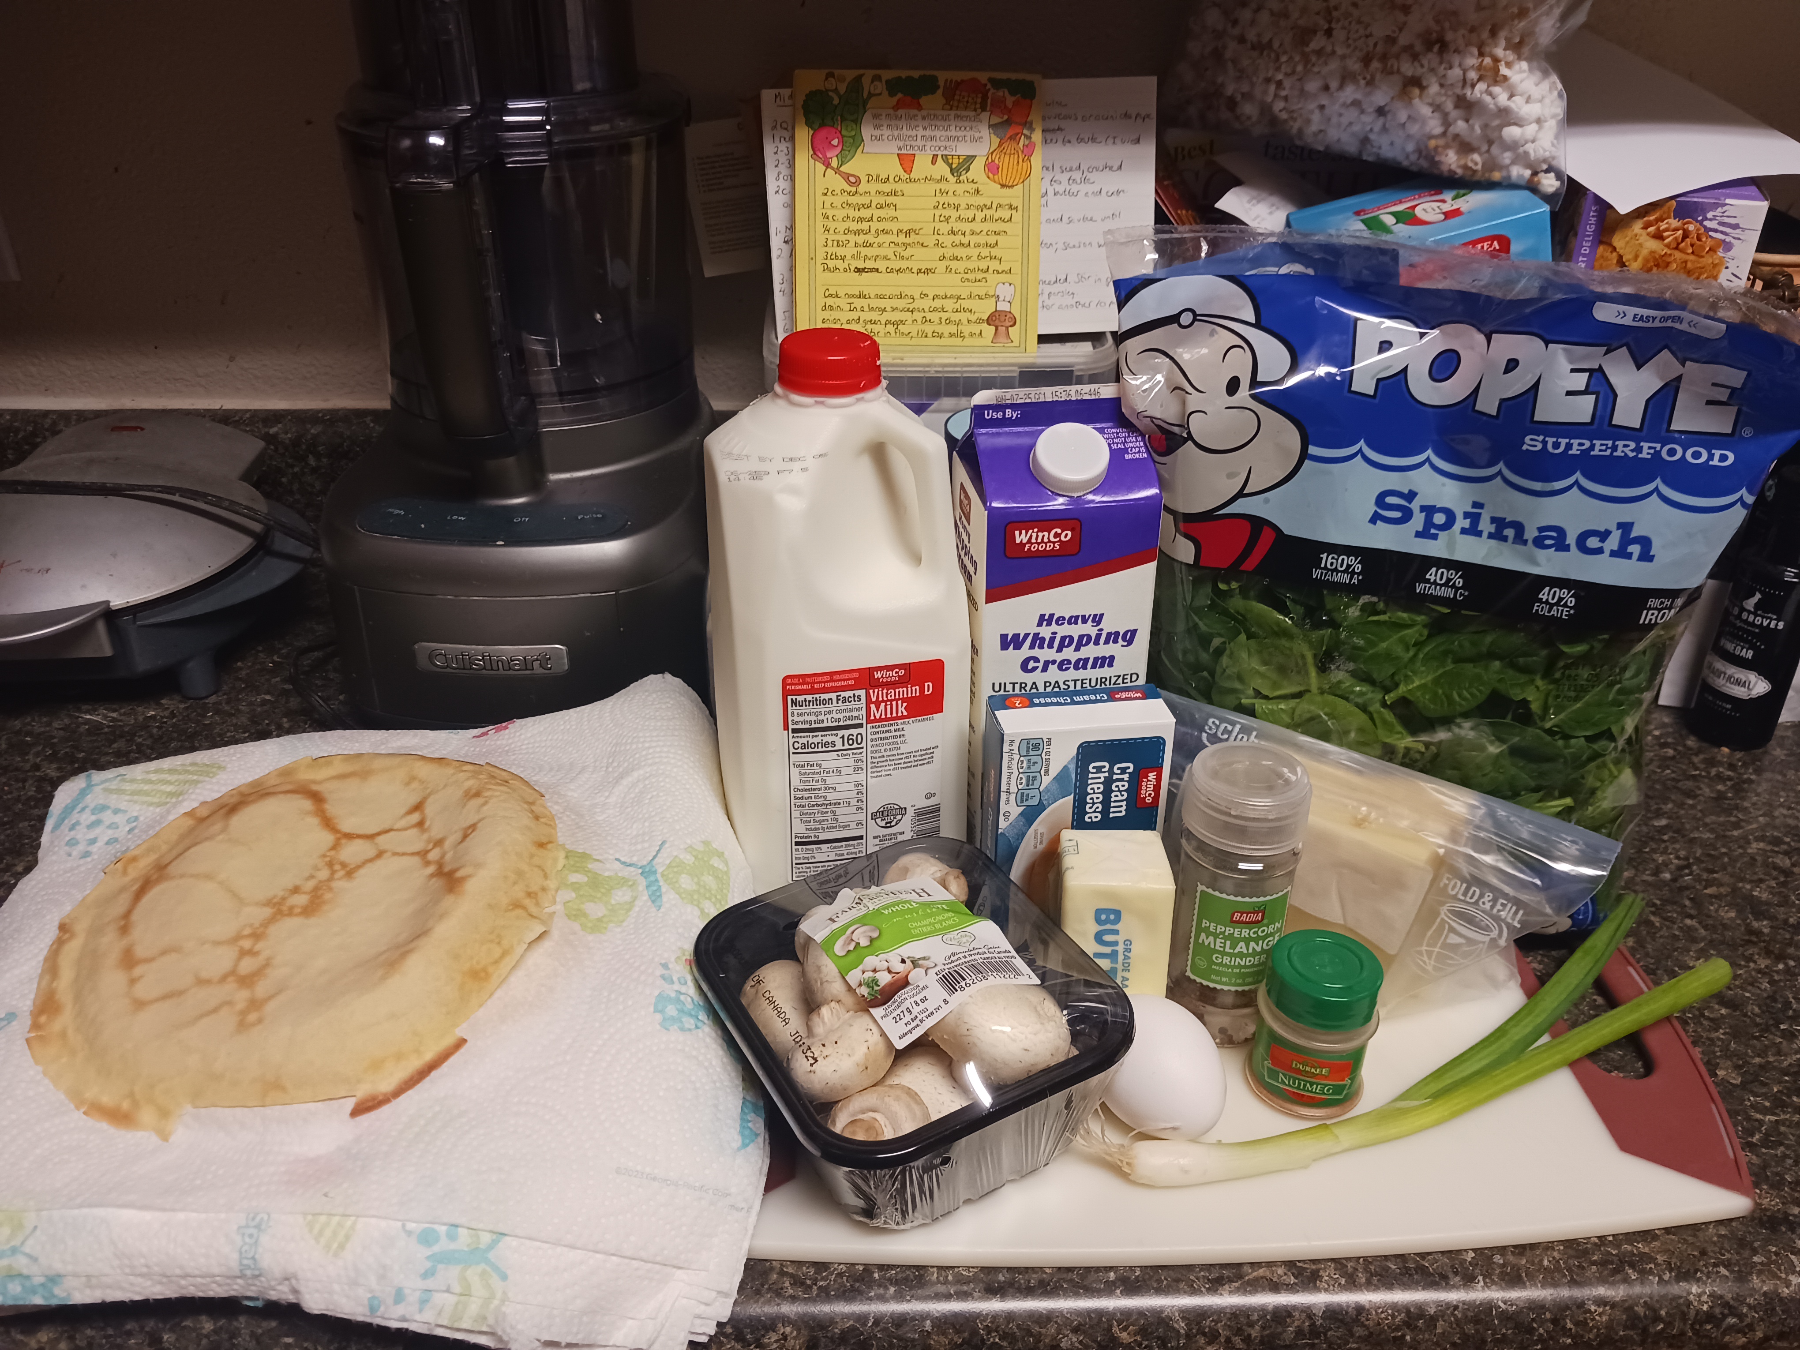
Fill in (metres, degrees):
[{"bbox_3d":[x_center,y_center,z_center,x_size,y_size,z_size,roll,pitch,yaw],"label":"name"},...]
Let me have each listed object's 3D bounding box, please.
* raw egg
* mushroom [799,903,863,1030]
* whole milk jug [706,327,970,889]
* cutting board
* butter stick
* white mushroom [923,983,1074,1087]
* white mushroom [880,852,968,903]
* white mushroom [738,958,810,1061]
[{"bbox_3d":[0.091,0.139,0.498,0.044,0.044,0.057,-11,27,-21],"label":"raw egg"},{"bbox_3d":[-0.019,0.111,0.528,0.042,0.038,0.042,0,25,0],"label":"mushroom"},{"bbox_3d":[-0.029,-0.026,0.615,0.099,0.241,0.099,-5,26,-11],"label":"whole milk jug"},{"bbox_3d":[0.109,0.122,0.597,0.400,0.010,0.310,0,25,0],"label":"cutting board"},{"bbox_3d":[0.079,0.103,0.533,0.040,0.080,0.039,1,25,2],"label":"butter stick"},{"bbox_3d":[0.036,0.126,0.497,0.047,0.038,0.042,0,25,0],"label":"white mushroom"},{"bbox_3d":[0.010,0.088,0.582,0.036,0.034,0.036,0,25,0],"label":"white mushroom"},{"bbox_3d":[-0.044,0.124,0.511,0.036,0.034,0.038,0,25,0],"label":"white mushroom"}]

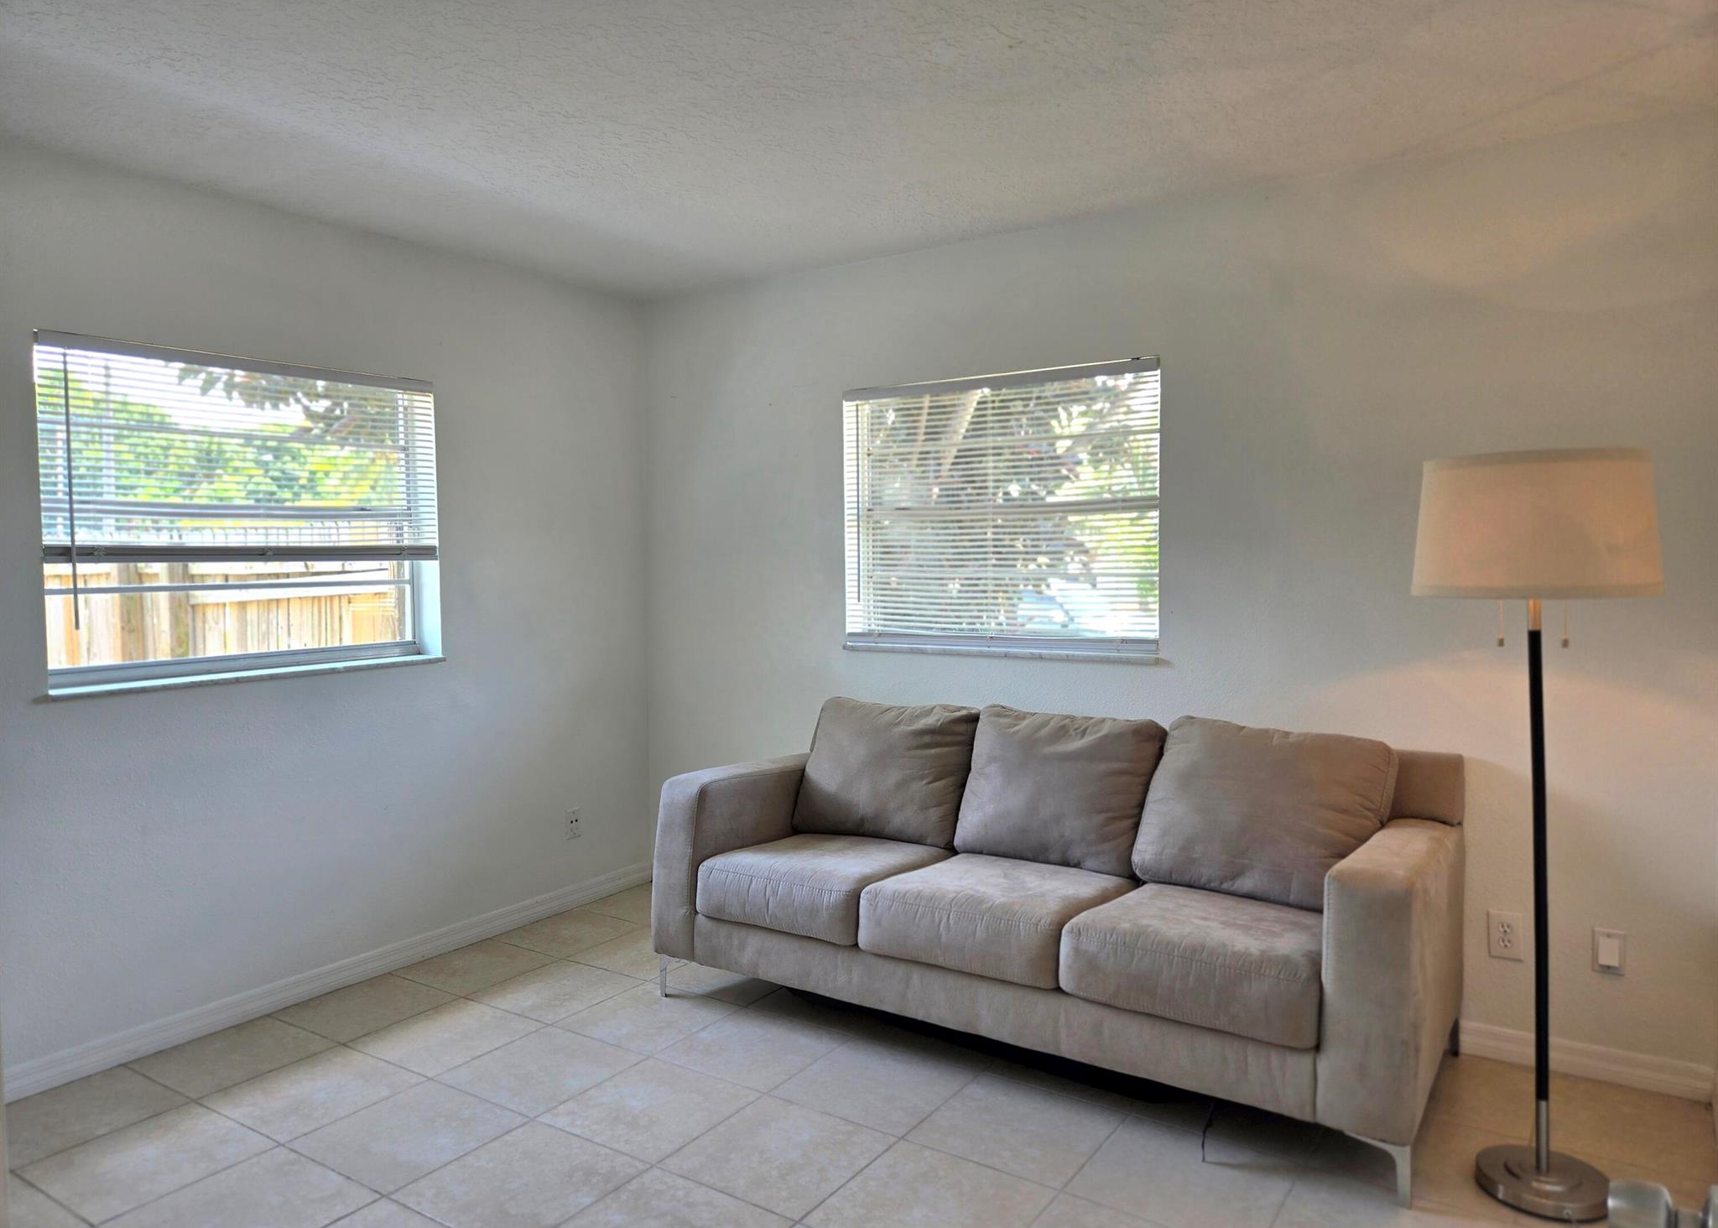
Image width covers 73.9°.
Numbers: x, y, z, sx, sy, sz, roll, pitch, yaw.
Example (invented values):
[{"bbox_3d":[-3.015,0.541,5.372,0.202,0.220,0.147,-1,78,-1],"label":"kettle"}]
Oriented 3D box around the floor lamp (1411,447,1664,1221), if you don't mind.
[{"bbox_3d":[1.457,0.455,2.444,0.458,1.590,0.458,0,3,34],"label":"floor lamp"}]

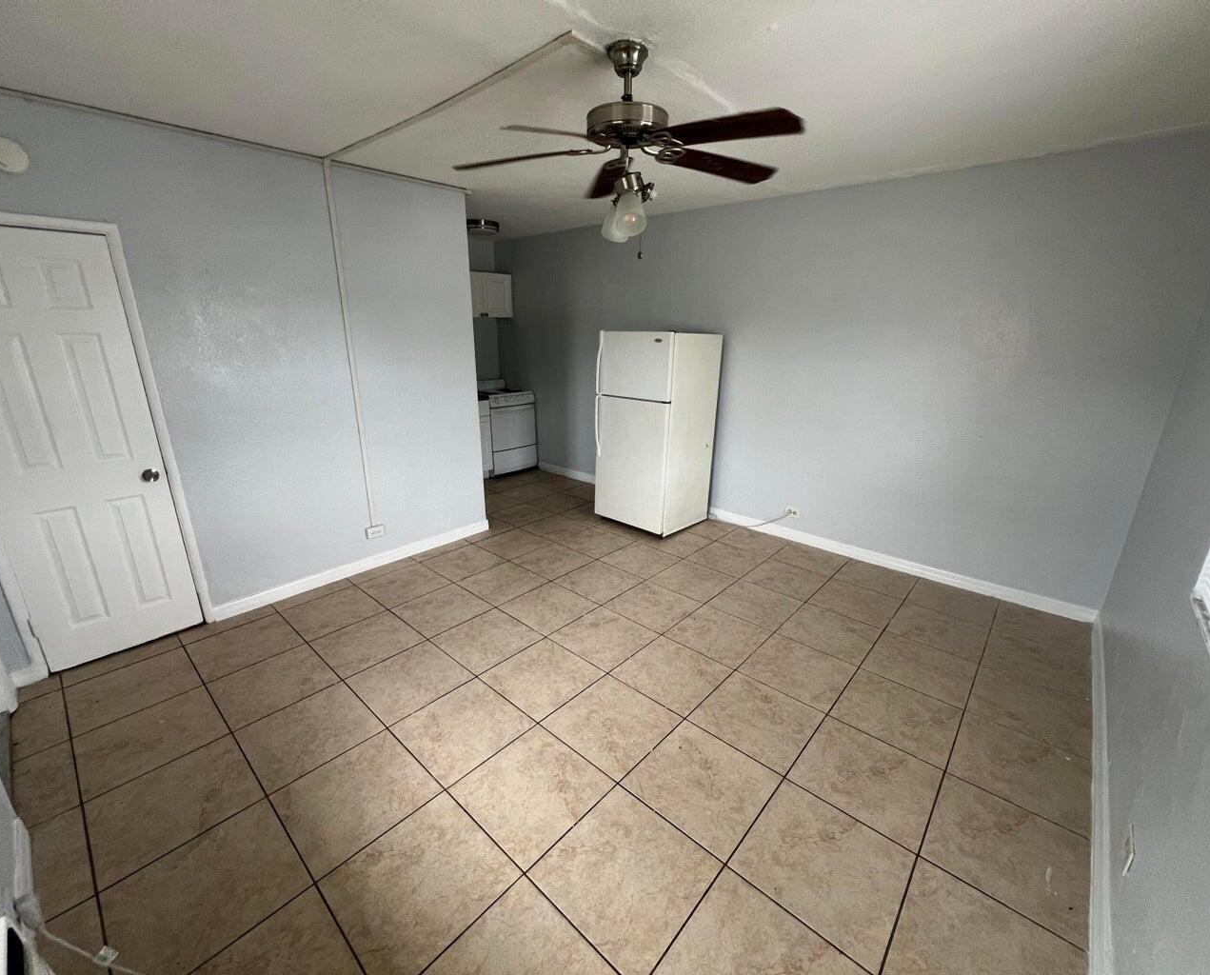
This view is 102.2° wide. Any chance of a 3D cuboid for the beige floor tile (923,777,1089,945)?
[{"bbox_3d":[1.335,1.201,1.621,0.406,0.012,0.448,15,22,40],"label":"beige floor tile"}]

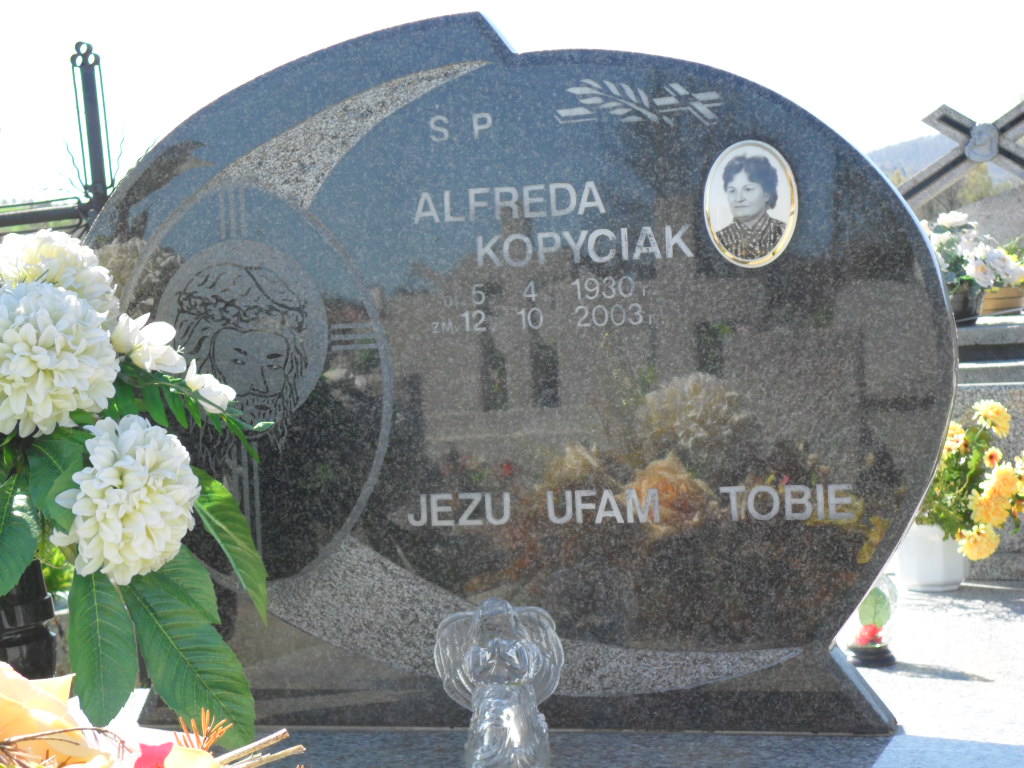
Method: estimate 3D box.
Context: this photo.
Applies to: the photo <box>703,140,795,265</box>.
[{"bbox_3d":[0.274,-0.205,2.500,0.108,0.146,0.012,-2,5,16],"label":"photo"}]

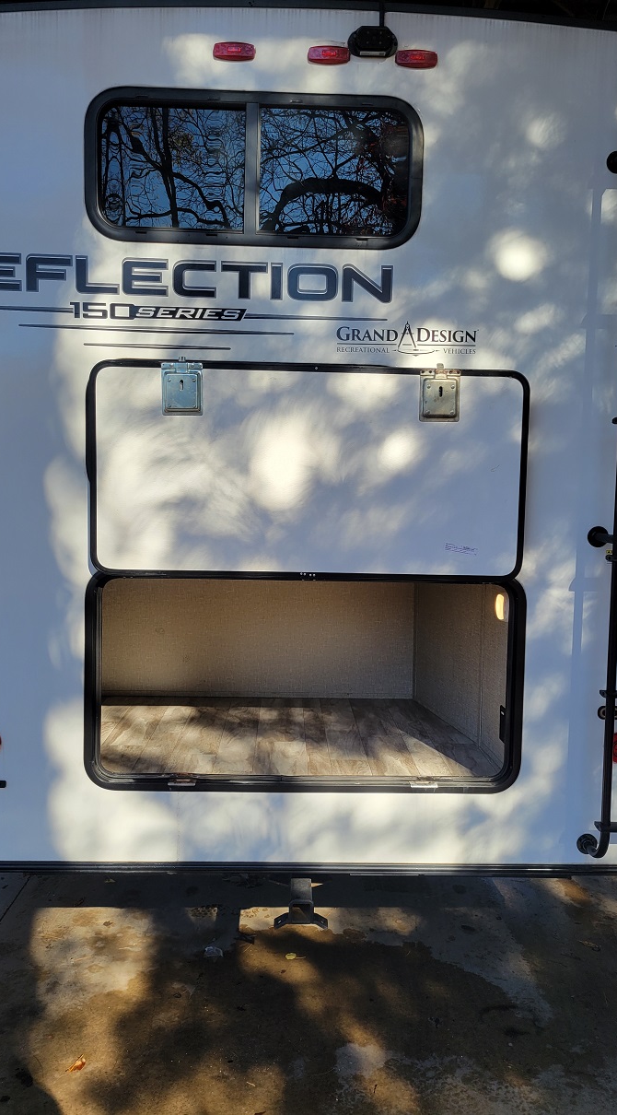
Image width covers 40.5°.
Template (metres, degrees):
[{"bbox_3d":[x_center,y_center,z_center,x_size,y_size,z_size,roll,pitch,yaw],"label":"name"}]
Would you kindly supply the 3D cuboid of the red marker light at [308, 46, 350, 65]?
[{"bbox_3d":[0.058,-1.400,2.336,0.117,0.044,0.029,1,3,-2],"label":"red marker light"}]

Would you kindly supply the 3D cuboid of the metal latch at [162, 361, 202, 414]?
[{"bbox_3d":[-0.350,-0.475,2.322,0.112,0.160,0.035,1,3,-2],"label":"metal latch"}]

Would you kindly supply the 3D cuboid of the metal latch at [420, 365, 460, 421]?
[{"bbox_3d":[0.370,-0.461,2.345,0.115,0.162,0.035,1,3,-2],"label":"metal latch"}]

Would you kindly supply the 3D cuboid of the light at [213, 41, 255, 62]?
[{"bbox_3d":[-0.205,-1.405,2.327,0.117,0.044,0.029,1,3,-2],"label":"light"}]

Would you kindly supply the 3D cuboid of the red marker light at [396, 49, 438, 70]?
[{"bbox_3d":[0.303,-1.393,2.344,0.117,0.044,0.029,1,3,-2],"label":"red marker light"}]

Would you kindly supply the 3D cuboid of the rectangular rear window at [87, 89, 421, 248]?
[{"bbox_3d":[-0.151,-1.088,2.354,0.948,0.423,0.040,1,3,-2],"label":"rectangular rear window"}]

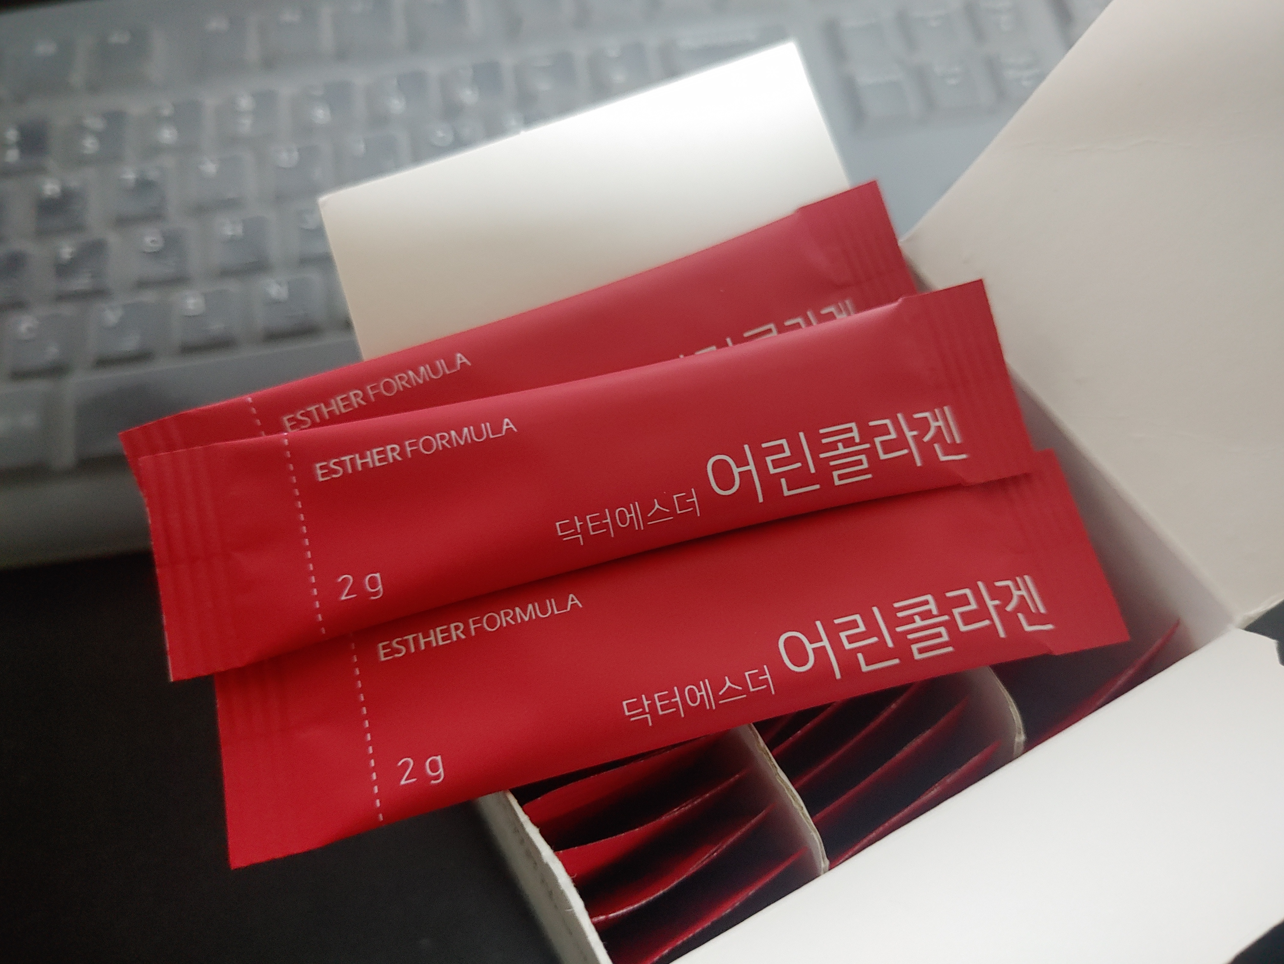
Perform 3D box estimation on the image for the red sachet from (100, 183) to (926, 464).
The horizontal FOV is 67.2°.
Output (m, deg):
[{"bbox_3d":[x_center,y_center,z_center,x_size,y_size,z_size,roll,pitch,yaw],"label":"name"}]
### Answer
[{"bbox_3d":[-0.012,-0.012,0.126,0.103,0.008,0.025,-20,91,-6],"label":"red sachet"}]

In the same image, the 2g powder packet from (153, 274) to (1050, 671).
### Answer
[{"bbox_3d":[-0.005,-0.002,0.114,0.103,0.008,0.025,-13,83,-7],"label":"2g powder packet"}]

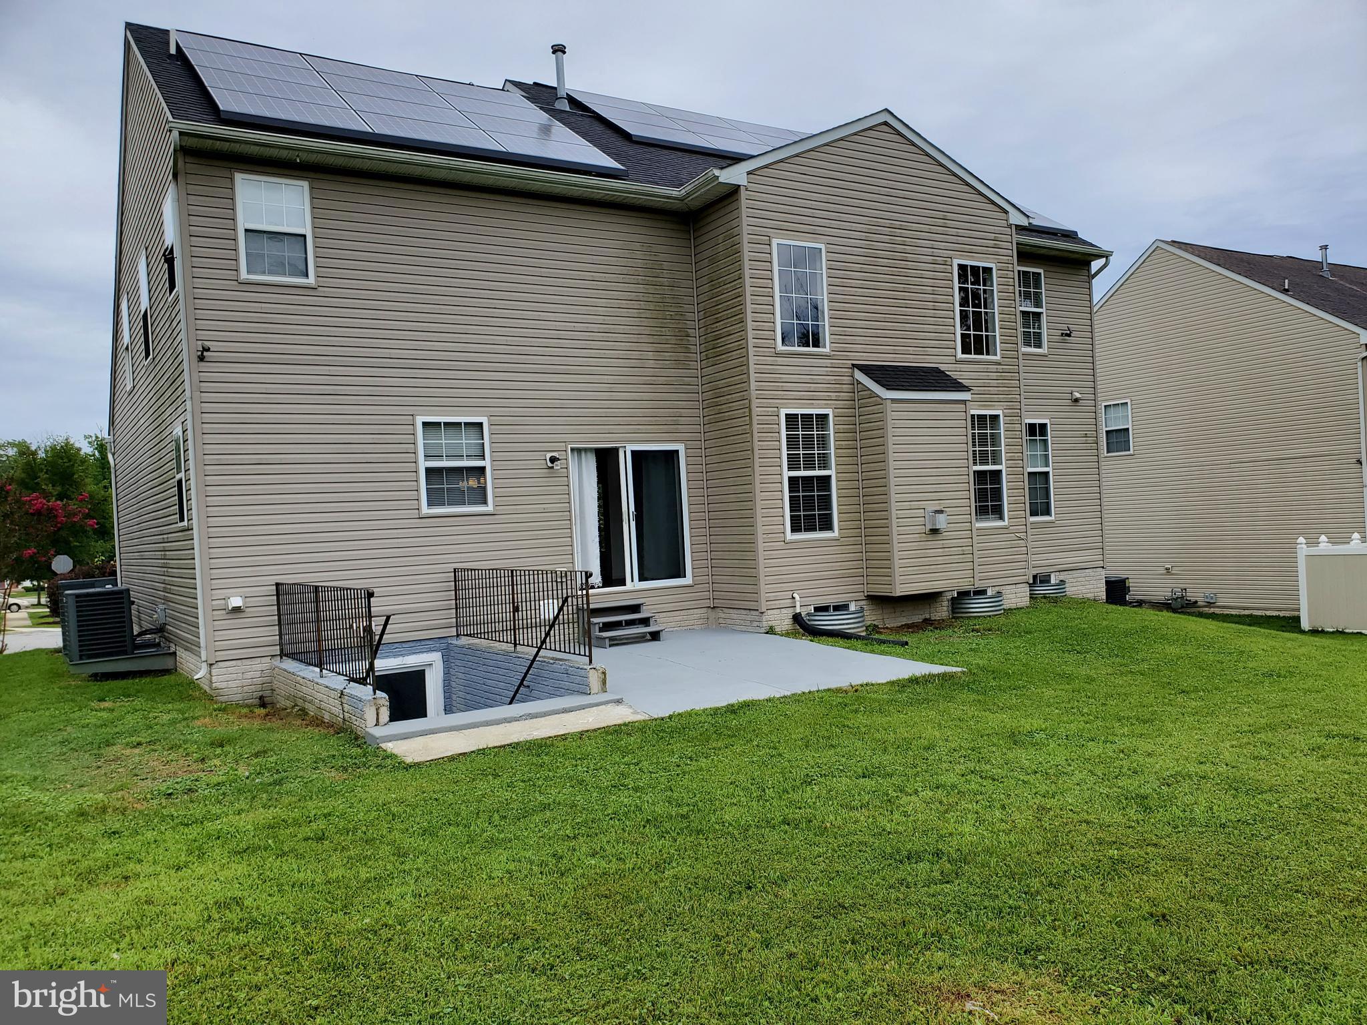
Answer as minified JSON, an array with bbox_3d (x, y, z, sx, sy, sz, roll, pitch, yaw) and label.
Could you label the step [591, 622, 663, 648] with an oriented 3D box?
[{"bbox_3d":[-0.673,1.610,13.159,0.900,0.180,0.310,-3,0,-31],"label":"step"}]

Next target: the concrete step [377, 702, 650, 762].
[{"bbox_3d":[-1.273,1.765,8.130,2.100,0.100,0.700,-3,0,-31],"label":"concrete step"}]

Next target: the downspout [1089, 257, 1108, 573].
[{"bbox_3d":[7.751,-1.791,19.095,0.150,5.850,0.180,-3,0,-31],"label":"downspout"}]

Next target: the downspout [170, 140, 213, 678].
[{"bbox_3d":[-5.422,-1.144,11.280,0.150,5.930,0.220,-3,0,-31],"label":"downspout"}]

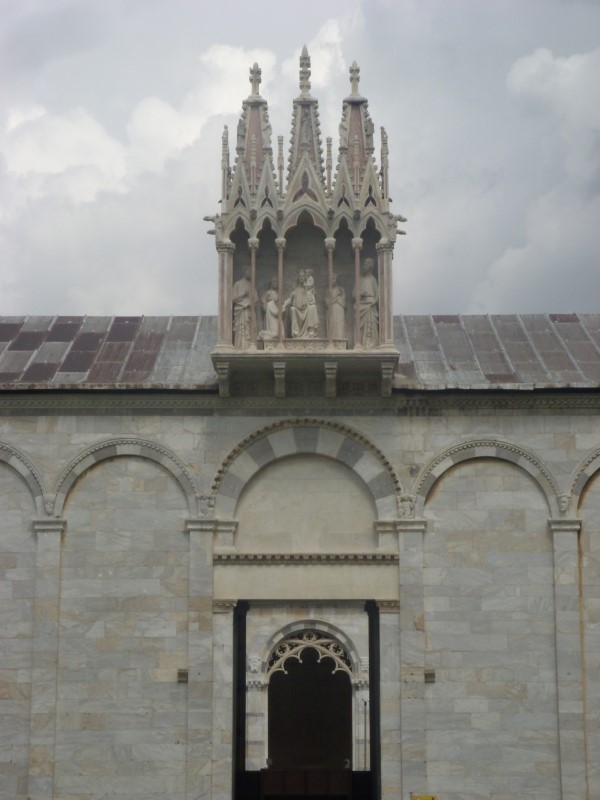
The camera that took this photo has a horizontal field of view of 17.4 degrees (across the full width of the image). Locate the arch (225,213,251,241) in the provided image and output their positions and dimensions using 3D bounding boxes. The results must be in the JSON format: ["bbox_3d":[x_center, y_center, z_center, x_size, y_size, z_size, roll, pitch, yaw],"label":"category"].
[{"bbox_3d":[-1.195,-3.321,37.545,0.497,0.549,0.250,0,-13,0],"label":"arch"}]

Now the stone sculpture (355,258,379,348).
[{"bbox_3d":[1.292,-1.866,37.889,0.460,1.809,0.420,0,-14,0],"label":"stone sculpture"}]

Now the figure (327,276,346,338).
[{"bbox_3d":[0.690,-1.752,37.661,0.403,1.361,0.360,-3,-13,15],"label":"figure"}]

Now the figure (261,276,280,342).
[{"bbox_3d":[-0.549,-1.776,37.867,0.500,1.265,0.420,-7,-15,25],"label":"figure"}]

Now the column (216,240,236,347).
[{"bbox_3d":[-1.406,-2.015,37.565,0.380,2.175,0.380,0,-14,0],"label":"column"}]

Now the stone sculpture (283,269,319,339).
[{"bbox_3d":[0.019,-1.857,37.938,0.680,1.429,0.600,0,-14,0],"label":"stone sculpture"}]

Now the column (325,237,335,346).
[{"bbox_3d":[0.578,-2.054,37.242,0.209,2.144,0.210,0,-13,0],"label":"column"}]

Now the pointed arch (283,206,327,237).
[{"bbox_3d":[0.105,-3.414,37.566,0.899,0.640,0.250,0,-13,0],"label":"pointed arch"}]

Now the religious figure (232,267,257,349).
[{"bbox_3d":[-1.052,-1.740,37.587,0.478,1.695,0.420,3,-13,-15],"label":"religious figure"}]

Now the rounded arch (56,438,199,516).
[{"bbox_3d":[-3.347,1.478,37.784,2.789,1.544,0.250,0,-13,0],"label":"rounded arch"}]

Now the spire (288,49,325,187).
[{"bbox_3d":[0.109,-5.648,39.075,0.756,3.047,0.756,0,-14,0],"label":"spire"}]

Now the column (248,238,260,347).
[{"bbox_3d":[-0.873,-2.058,37.473,0.200,2.230,0.200,0,-14,0],"label":"column"}]

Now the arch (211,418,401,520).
[{"bbox_3d":[0.114,1.312,37.263,3.623,1.975,0.400,0,-14,0],"label":"arch"}]

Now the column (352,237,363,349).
[{"bbox_3d":[1.097,-2.049,37.470,0.200,2.250,0.200,0,-14,0],"label":"column"}]

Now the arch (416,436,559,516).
[{"bbox_3d":[3.567,1.506,37.778,2.808,1.523,0.250,0,-13,0],"label":"arch"}]

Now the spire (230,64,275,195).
[{"bbox_3d":[-0.917,-5.281,38.342,0.878,2.827,0.850,0,-13,0],"label":"spire"}]

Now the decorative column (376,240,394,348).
[{"bbox_3d":[1.630,-2.045,37.245,0.360,2.124,0.360,0,-13,0],"label":"decorative column"}]

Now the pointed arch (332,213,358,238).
[{"bbox_3d":[0.870,-3.326,37.547,0.497,0.539,0.250,0,-13,0],"label":"pointed arch"}]

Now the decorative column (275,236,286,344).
[{"bbox_3d":[-0.365,-2.054,37.242,0.218,2.104,0.210,0,-13,0],"label":"decorative column"}]

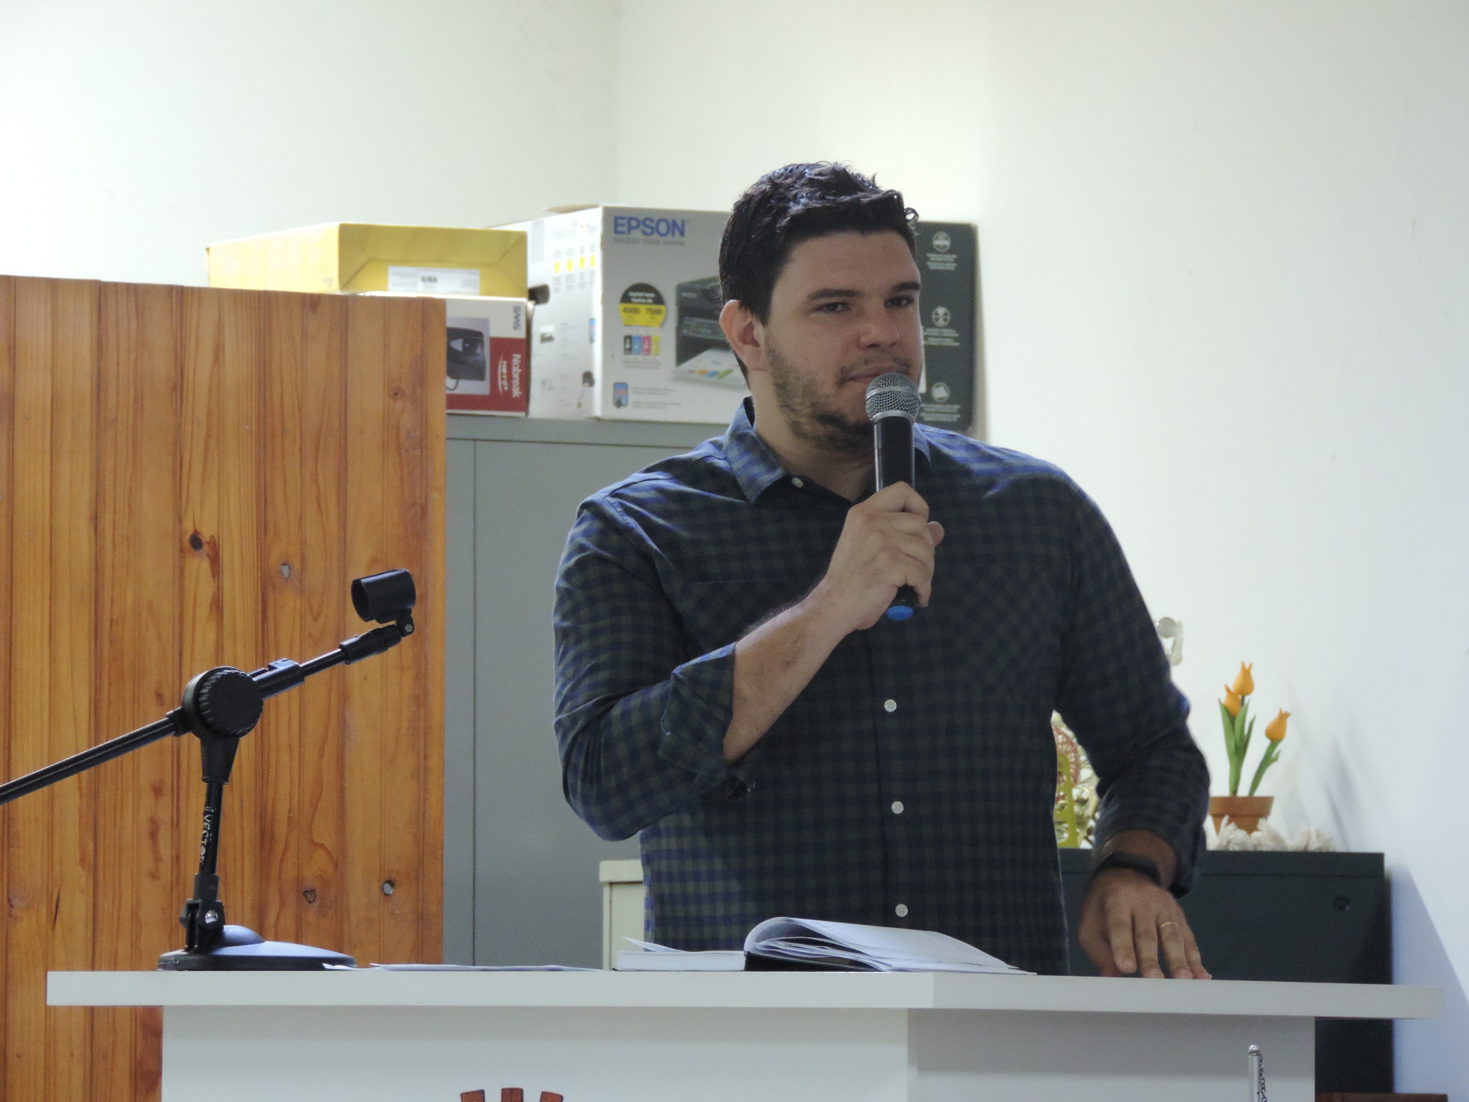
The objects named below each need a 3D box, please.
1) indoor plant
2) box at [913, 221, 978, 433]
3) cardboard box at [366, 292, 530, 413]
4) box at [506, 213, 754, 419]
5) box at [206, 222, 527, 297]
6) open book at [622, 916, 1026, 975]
[{"bbox_3d":[0.600,0.241,11.145,0.096,0.223,0.092,0,-3,0],"label":"indoor plant"},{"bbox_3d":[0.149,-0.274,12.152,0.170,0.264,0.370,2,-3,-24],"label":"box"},{"bbox_3d":[-0.426,-0.233,11.882,0.213,0.146,0.360,2,-3,-24],"label":"cardboard box"},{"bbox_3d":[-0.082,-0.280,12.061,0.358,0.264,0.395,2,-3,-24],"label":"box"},{"bbox_3d":[-0.459,-0.346,11.914,0.251,0.082,0.436,2,-3,-24],"label":"box"},{"bbox_3d":[0.077,0.350,8.423,0.284,0.048,0.226,-2,-4,33],"label":"open book"}]

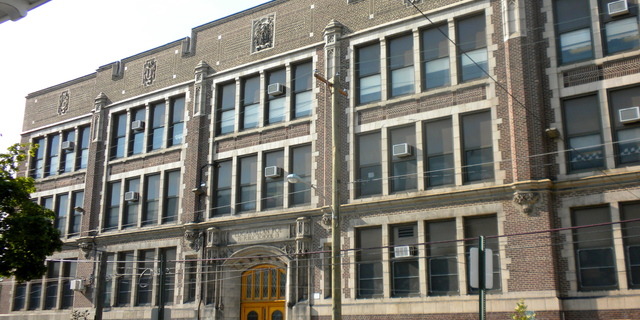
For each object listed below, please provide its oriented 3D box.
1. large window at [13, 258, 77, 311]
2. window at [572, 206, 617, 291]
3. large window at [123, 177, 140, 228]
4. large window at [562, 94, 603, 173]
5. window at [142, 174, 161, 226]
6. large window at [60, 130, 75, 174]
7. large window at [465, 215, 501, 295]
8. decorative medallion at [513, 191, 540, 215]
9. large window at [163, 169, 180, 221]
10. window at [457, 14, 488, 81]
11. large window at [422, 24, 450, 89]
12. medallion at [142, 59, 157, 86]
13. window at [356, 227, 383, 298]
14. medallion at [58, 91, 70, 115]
[{"bbox_3d":[-17.148,7.858,42.864,6.394,2.970,0.250,-10,-18,34],"label":"large window"},{"bbox_3d":[9.835,3.152,24.374,1.340,2.930,0.250,-10,-18,34],"label":"window"},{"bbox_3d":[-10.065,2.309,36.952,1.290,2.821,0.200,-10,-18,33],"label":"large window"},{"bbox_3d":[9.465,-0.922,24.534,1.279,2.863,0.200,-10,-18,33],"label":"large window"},{"bbox_3d":[-9.070,2.186,37.224,1.309,2.852,0.220,-10,-18,34],"label":"window"},{"bbox_3d":[-15.939,-0.512,43.644,1.309,2.877,0.220,-10,-18,34],"label":"large window"},{"bbox_3d":[6.125,3.520,25.619,1.230,2.780,0.200,-10,-18,34],"label":"large window"},{"bbox_3d":[7.352,1.534,24.420,0.932,0.808,0.380,-10,-18,33],"label":"decorative medallion"},{"bbox_3d":[-7.798,1.955,36.358,1.230,2.780,0.200,-10,-18,34],"label":"large window"},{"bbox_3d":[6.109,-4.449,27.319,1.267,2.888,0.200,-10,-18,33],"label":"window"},{"bbox_3d":[4.989,-4.392,29.415,1.340,2.930,0.250,-10,-18,34],"label":"large window"},{"bbox_3d":[-9.874,-5.064,39.548,0.977,1.526,0.180,-10,-18,34],"label":"medallion"},{"bbox_3d":[2.082,4.173,27.816,1.230,2.940,0.200,-10,-18,33],"label":"window"},{"bbox_3d":[-17.197,-3.837,45.783,1.227,1.690,0.200,-10,-18,34],"label":"medallion"}]

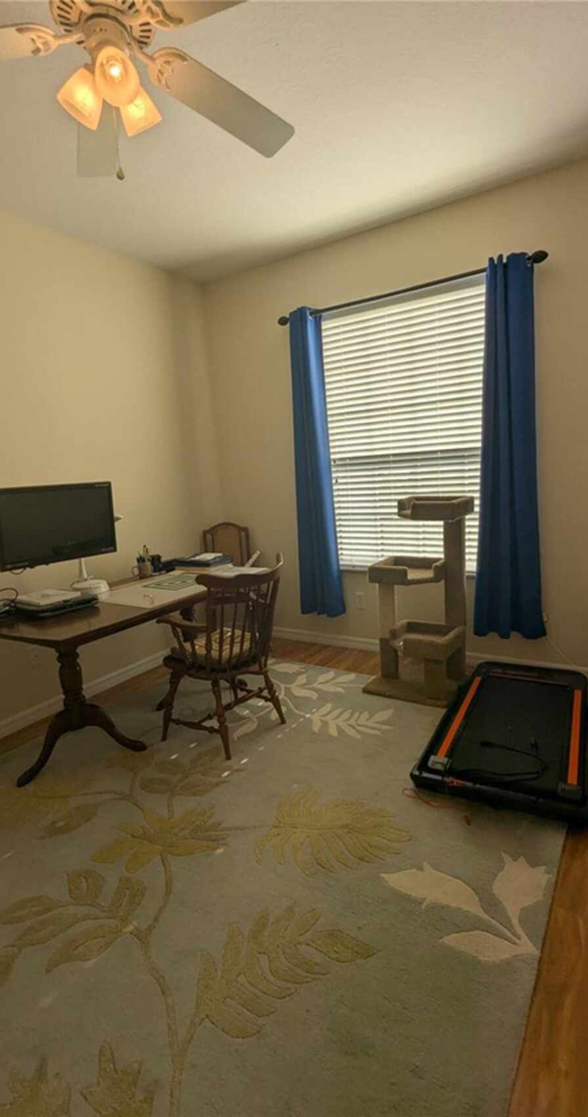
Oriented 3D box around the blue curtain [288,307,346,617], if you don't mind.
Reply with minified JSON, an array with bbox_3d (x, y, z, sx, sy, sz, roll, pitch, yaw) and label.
[{"bbox_3d":[0.142,-0.623,3.606,0.373,2.126,0.120,3,12,33],"label":"blue curtain"}]

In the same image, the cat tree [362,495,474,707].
[{"bbox_3d":[0.739,0.221,2.989,0.550,1.110,0.510,3,12,33],"label":"cat tree"}]

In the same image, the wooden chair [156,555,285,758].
[{"bbox_3d":[-0.349,0.465,2.603,0.575,0.910,0.550,4,13,39],"label":"wooden chair"}]

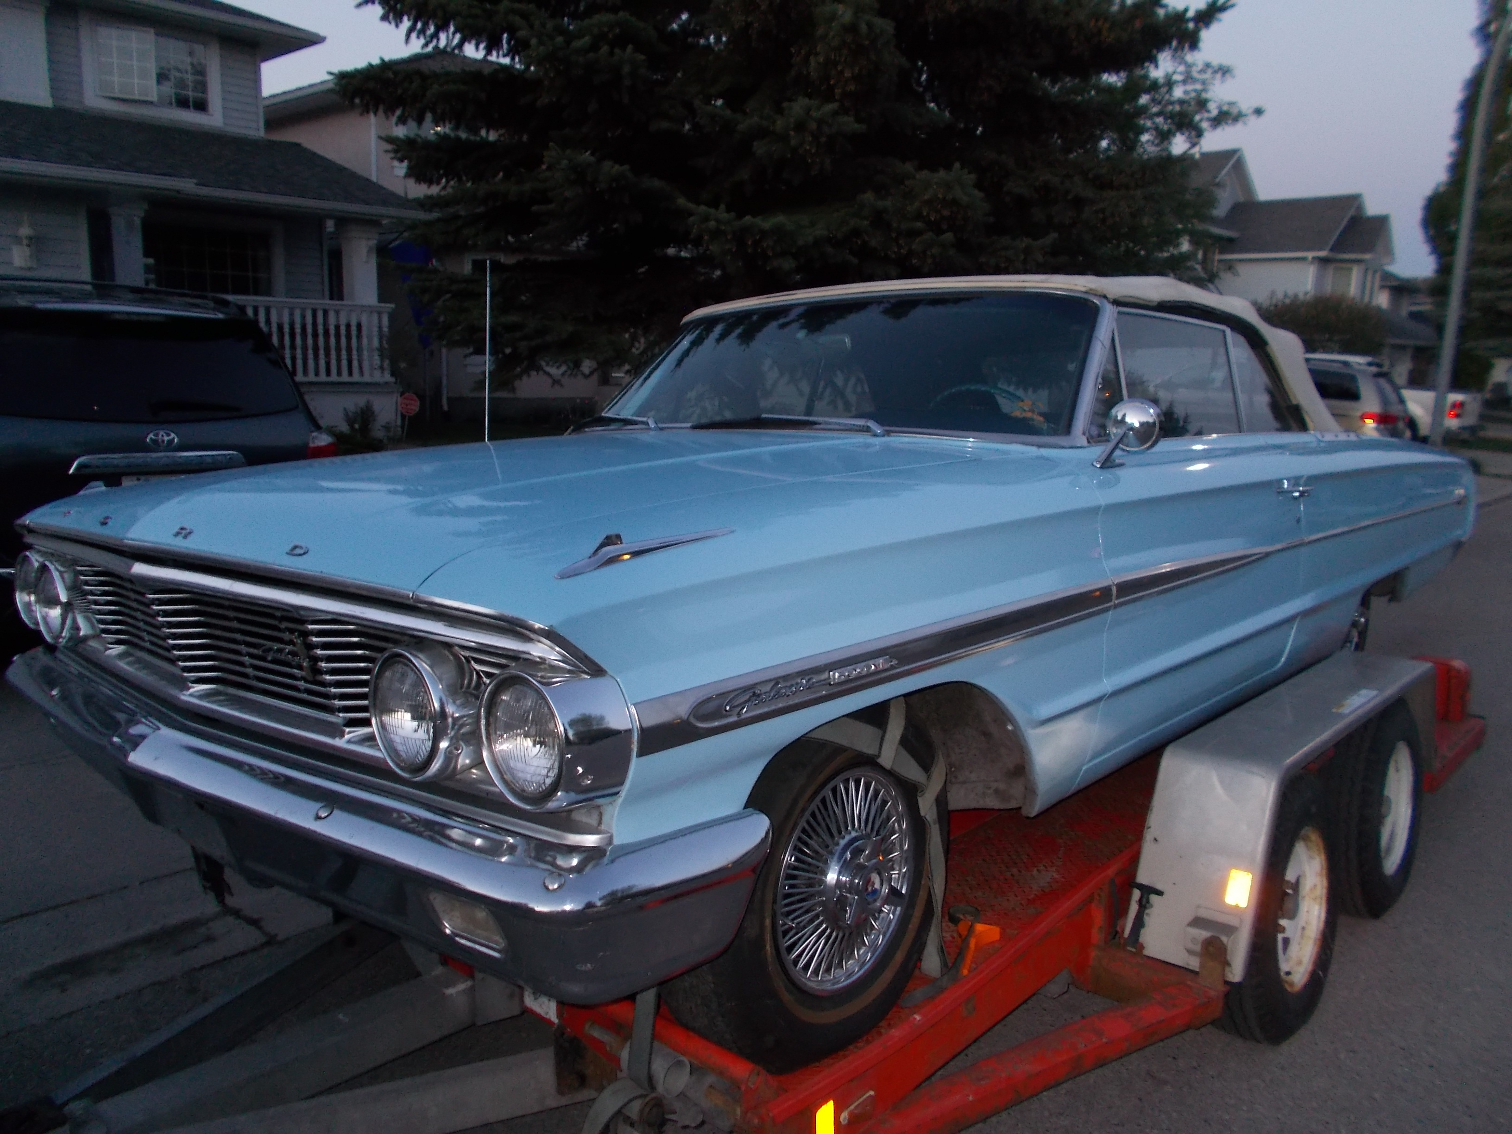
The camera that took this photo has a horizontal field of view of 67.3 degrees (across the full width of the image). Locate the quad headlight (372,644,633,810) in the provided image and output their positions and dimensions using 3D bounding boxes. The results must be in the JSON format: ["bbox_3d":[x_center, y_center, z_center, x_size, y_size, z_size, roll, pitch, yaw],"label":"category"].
[{"bbox_3d":[-0.320,0.189,1.372,0.395,0.180,0.145,7,10,41],"label":"quad headlight"}]

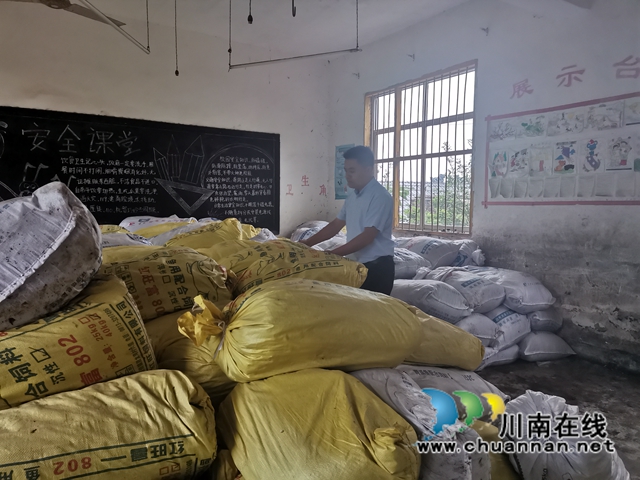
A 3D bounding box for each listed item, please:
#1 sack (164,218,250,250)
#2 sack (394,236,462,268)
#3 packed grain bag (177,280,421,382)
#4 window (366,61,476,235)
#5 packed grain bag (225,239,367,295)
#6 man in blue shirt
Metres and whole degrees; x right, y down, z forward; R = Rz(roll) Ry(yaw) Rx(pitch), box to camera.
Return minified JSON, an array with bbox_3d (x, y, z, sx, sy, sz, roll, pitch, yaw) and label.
[{"bbox_3d":[-0.761,-0.017,3.250,0.660,0.260,0.420,-2,5,-32],"label":"sack"},{"bbox_3d":[1.076,0.139,4.950,0.450,0.250,0.720,-4,6,-45],"label":"sack"},{"bbox_3d":[-0.069,0.311,1.690,0.820,0.310,0.390,0,4,-14],"label":"packed grain bag"},{"bbox_3d":[1.136,-0.991,5.711,0.120,1.777,1.814,-2,5,-32],"label":"window"},{"bbox_3d":[-0.135,0.145,2.450,0.760,0.280,0.430,-1,4,-17],"label":"packed grain bag"},{"bbox_3d":[0.166,0.230,2.967,0.540,1.670,0.480,-1,5,-25],"label":"man in blue shirt"}]

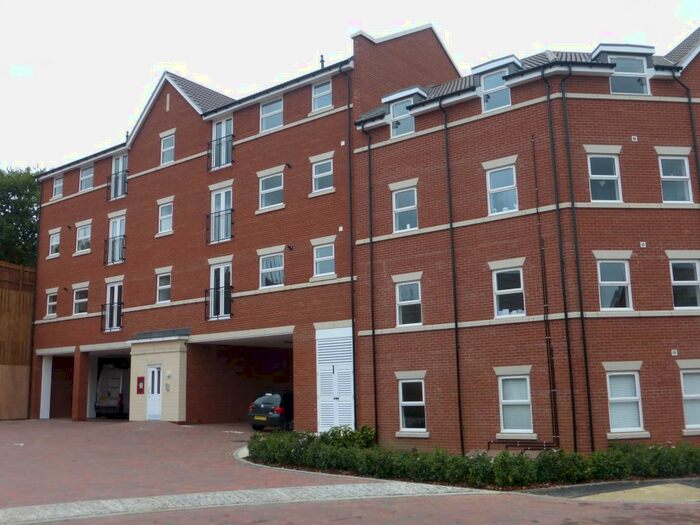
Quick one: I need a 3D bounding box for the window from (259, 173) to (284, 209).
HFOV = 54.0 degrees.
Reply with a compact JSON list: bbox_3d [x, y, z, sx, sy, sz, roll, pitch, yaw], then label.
[{"bbox_3d":[-2.725,-2.514,24.262,1.228,1.141,0.100,-9,-12,36],"label":"window"}]

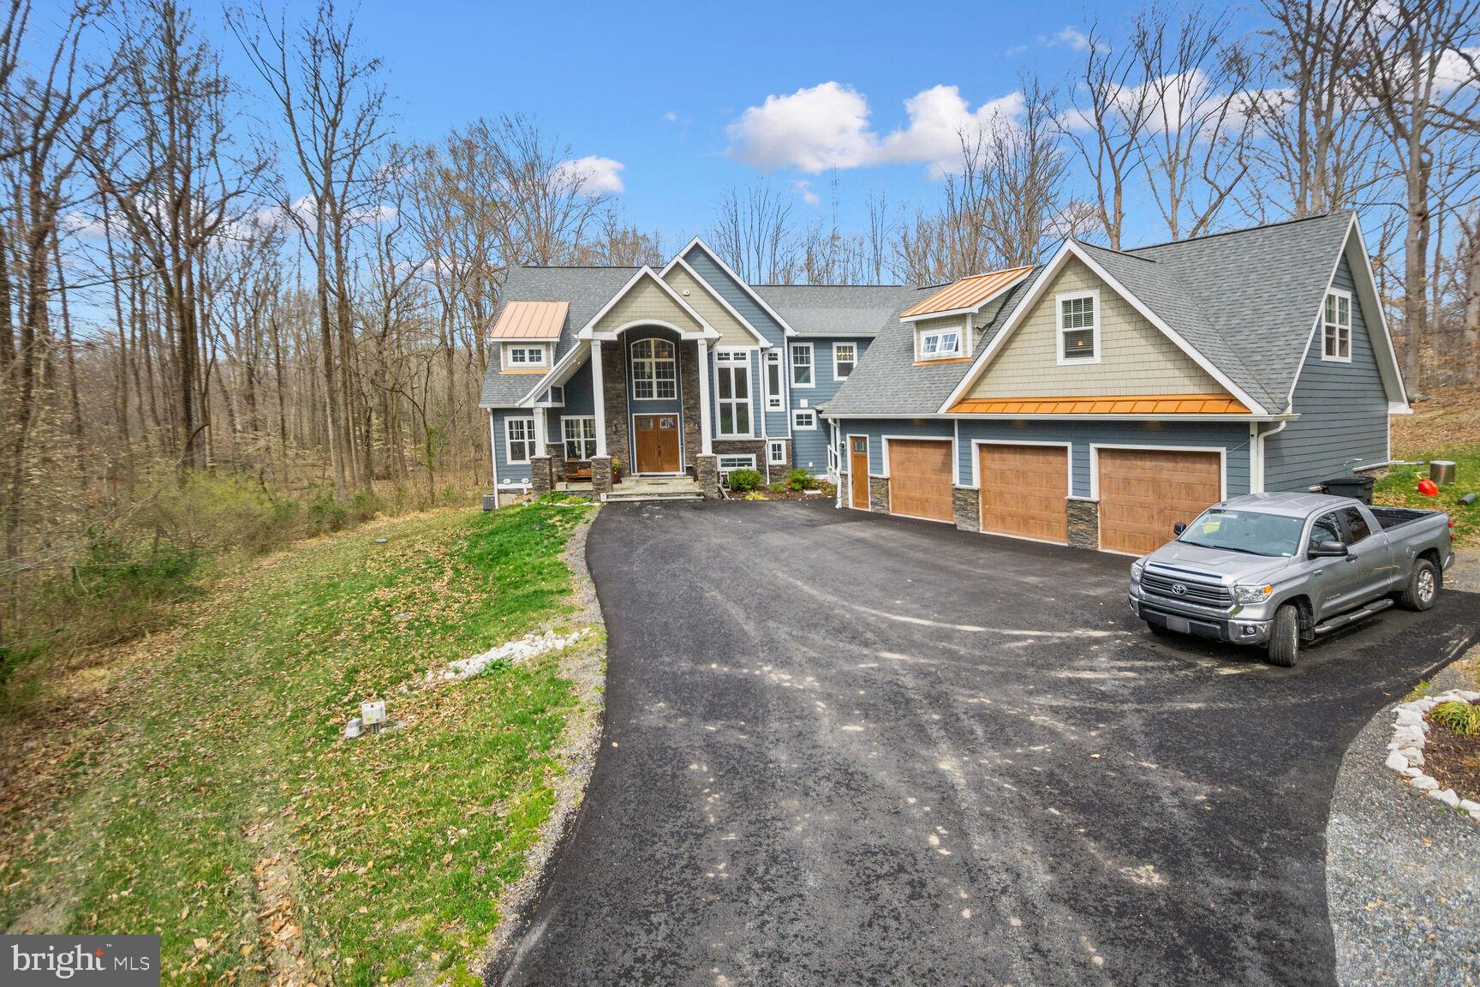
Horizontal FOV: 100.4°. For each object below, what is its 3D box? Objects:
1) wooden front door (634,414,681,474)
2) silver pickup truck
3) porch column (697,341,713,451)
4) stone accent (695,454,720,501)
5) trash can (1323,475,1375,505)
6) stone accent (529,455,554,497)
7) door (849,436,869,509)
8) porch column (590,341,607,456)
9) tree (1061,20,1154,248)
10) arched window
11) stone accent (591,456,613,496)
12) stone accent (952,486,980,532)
[{"bbox_3d":[-3.607,-2.170,26.900,1.920,2.550,0.130,-2,7,-5],"label":"wooden front door"},{"bbox_3d":[8.980,1.000,10.100,5.750,1.930,2.080,-7,7,-24],"label":"silver pickup truck"},{"bbox_3d":[-1.381,-3.806,24.300,0.380,4.450,0.380,-2,7,-5],"label":"porch column"},{"bbox_3d":[-1.322,-0.666,25.000,0.780,1.800,0.780,-2,7,-5],"label":"stone accent"},{"bbox_3d":[12.843,0.228,13.068,0.700,1.100,0.800,-7,10,-41],"label":"trash can"},{"bbox_3d":[-7.622,-0.645,23.700,0.780,1.600,0.780,-2,7,-5],"label":"stone accent"},{"bbox_3d":[4.220,-0.681,21.709,0.120,2.450,0.950,-6,9,-33],"label":"door"},{"bbox_3d":[-5.683,-3.838,24.800,0.400,4.700,0.400,-2,7,-5],"label":"porch column"},{"bbox_3d":[18.587,-13.066,31.634,5.000,20.621,5.000,-2,7,-5],"label":"tree"},{"bbox_3d":[-3.758,-5.450,26.900,1.950,2.680,0.130,-2,7,-5],"label":"arched window"},{"bbox_3d":[-5.333,-0.650,23.900,0.760,1.600,0.760,-2,7,-5],"label":"stone accent"},{"bbox_3d":[6.654,0.412,18.024,0.400,1.350,0.850,-6,9,-33],"label":"stone accent"}]

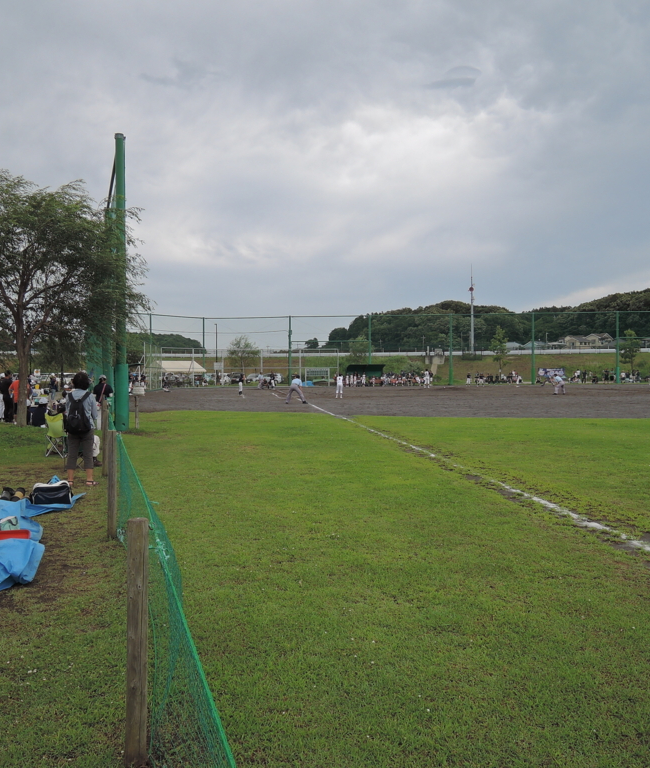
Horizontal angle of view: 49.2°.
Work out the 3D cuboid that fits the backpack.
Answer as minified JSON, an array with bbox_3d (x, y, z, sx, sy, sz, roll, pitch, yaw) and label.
[{"bbox_3d":[-3.451,0.426,9.920,0.360,0.550,0.220,0,1,-1],"label":"backpack"}]

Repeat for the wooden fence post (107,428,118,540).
[{"bbox_3d":[-2.053,0.971,6.860,0.088,1.035,0.088,0,1,0],"label":"wooden fence post"}]

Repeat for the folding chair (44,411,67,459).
[{"bbox_3d":[-5.048,0.970,13.500,0.500,0.860,0.500,0,1,21],"label":"folding chair"}]

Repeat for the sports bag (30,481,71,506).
[{"bbox_3d":[-3.330,1.329,8.660,0.480,0.260,0.230,0,1,0],"label":"sports bag"}]

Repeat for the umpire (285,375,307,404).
[{"bbox_3d":[-1.439,0.283,36.500,1.050,1.470,0.750,0,1,3],"label":"umpire"}]

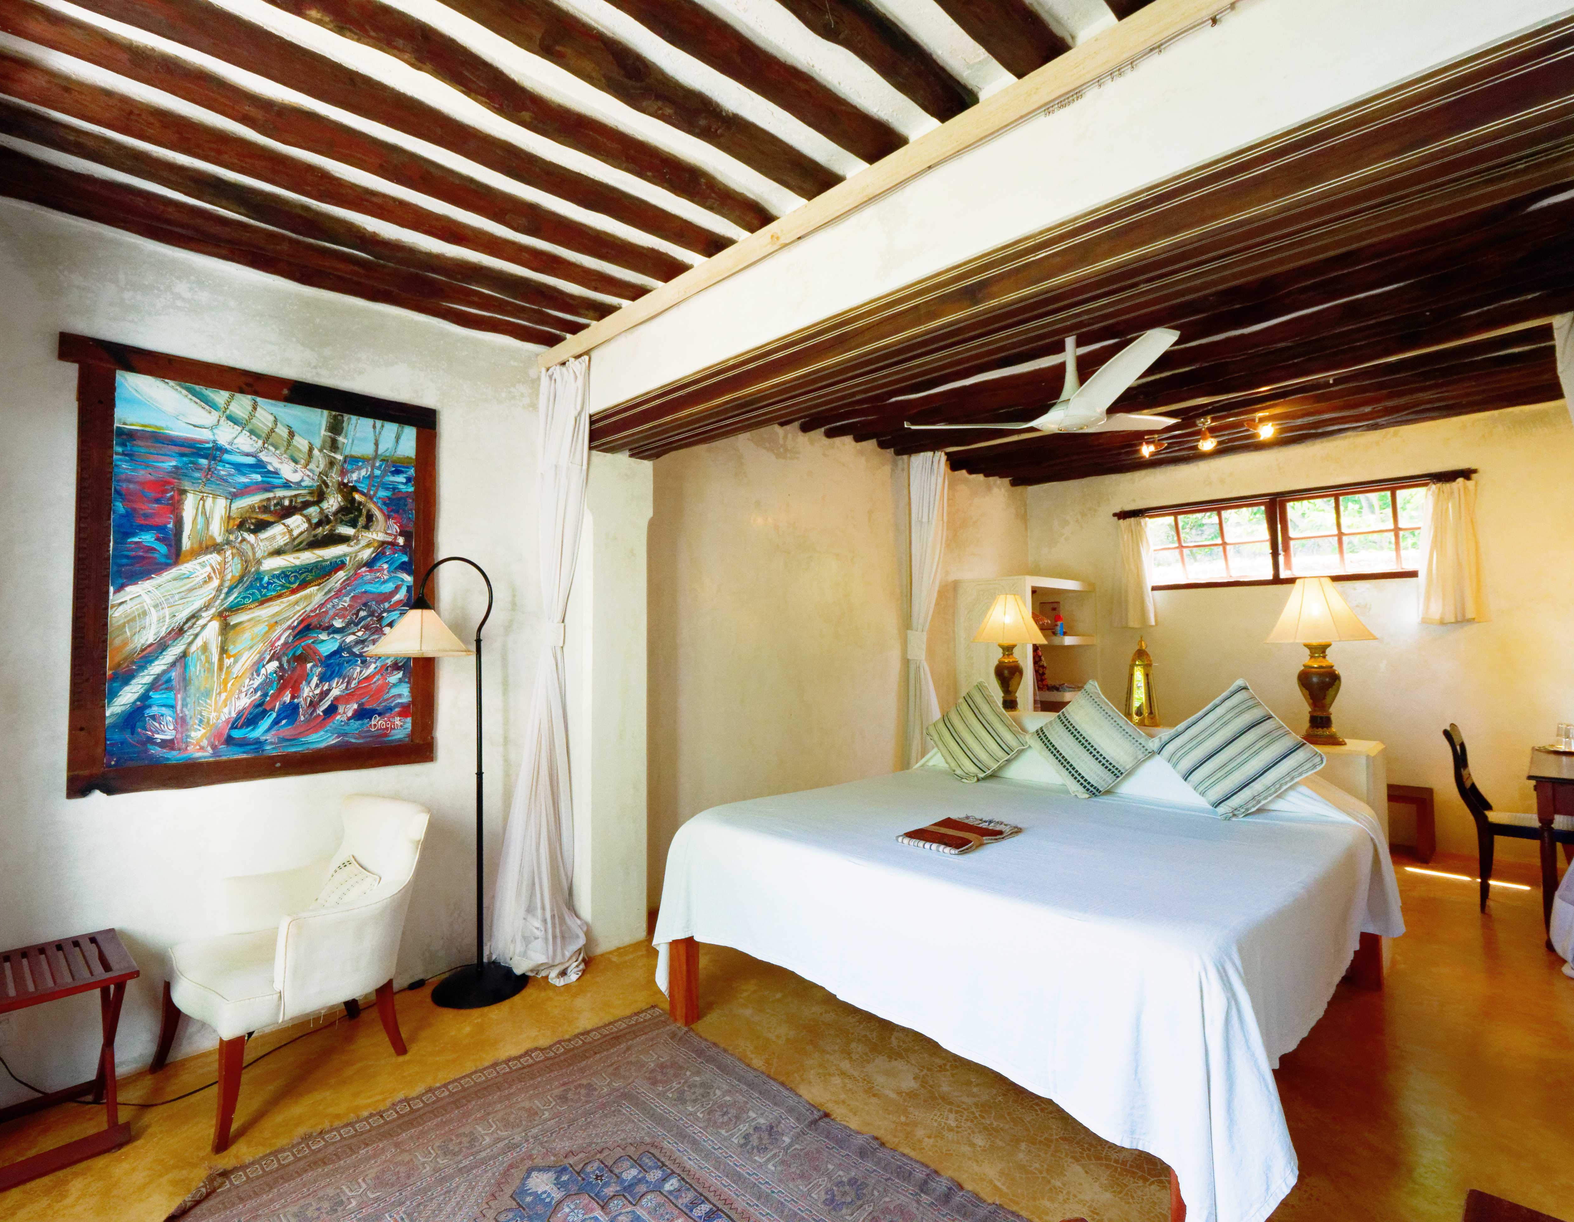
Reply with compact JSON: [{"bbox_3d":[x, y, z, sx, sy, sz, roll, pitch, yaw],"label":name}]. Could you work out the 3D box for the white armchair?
[{"bbox_3d":[-1.495,1.020,2.327,0.610,0.790,0.660,-2,-3,39],"label":"white armchair"}]

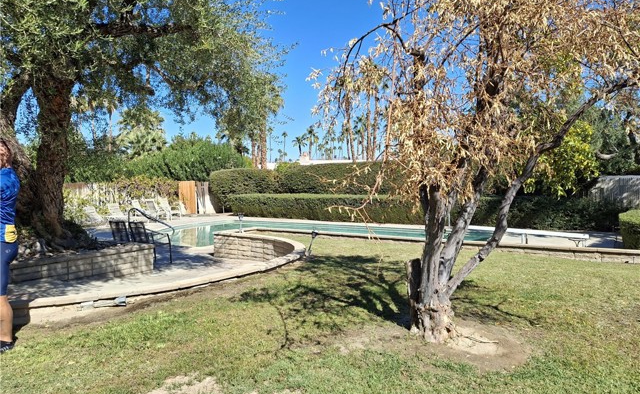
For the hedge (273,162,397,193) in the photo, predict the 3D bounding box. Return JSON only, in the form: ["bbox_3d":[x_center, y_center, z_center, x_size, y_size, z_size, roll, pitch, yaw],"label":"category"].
[{"bbox_3d":[1.100,-0.300,21.700,6.800,2.450,1.500,1,1,32],"label":"hedge"}]

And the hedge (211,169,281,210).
[{"bbox_3d":[-3.750,-0.300,24.600,4.000,2.350,1.500,1,1,32],"label":"hedge"}]

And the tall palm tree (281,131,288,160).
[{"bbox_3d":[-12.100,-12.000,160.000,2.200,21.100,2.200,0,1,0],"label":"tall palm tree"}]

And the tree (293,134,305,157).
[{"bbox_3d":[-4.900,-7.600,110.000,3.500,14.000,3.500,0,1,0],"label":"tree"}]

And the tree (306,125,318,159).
[{"bbox_3d":[-1.800,-8.400,105.000,2.700,15.700,2.700,0,1,0],"label":"tree"}]

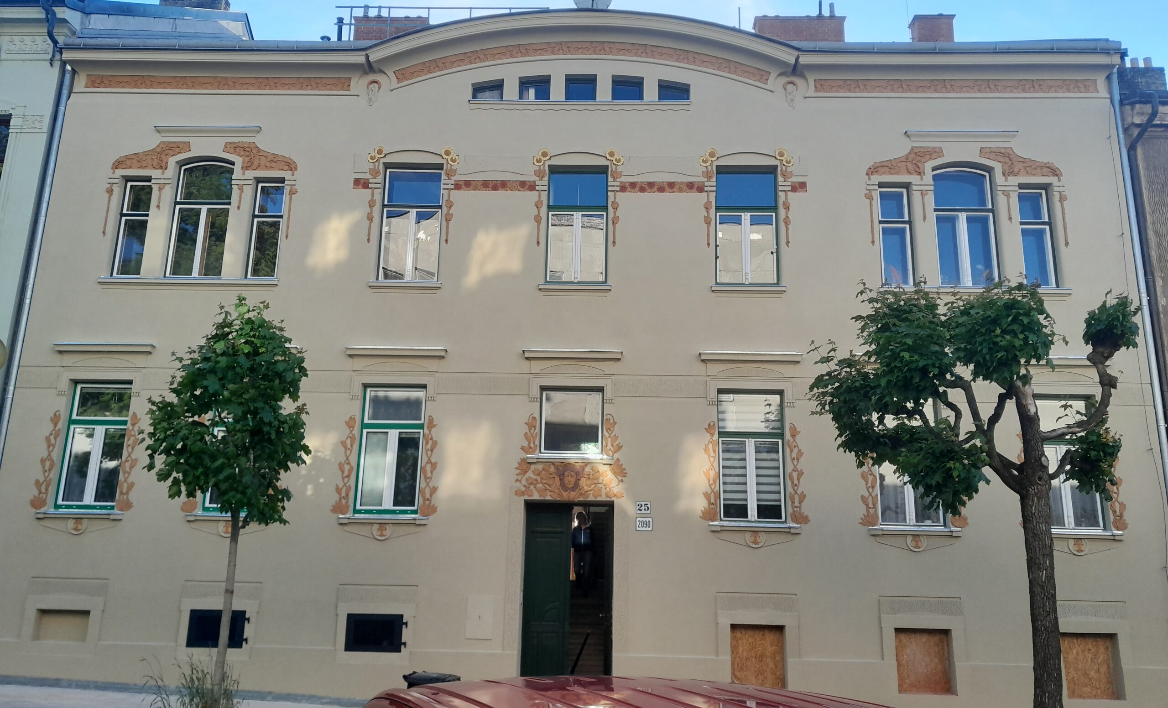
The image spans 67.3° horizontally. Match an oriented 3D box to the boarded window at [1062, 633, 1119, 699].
[{"bbox_3d":[7.512,4.653,13.073,0.805,0.955,0.120,1,-14,2],"label":"boarded window"}]

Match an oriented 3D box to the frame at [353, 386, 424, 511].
[{"bbox_3d":[-3.290,1.628,14.973,1.069,2.176,0.130,1,-13,2],"label":"frame"}]

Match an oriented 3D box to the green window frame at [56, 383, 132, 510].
[{"bbox_3d":[-8.435,1.578,15.123,1.029,2.167,0.130,1,-13,2],"label":"green window frame"}]

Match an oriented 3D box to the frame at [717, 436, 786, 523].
[{"bbox_3d":[2.646,1.970,13.800,1.026,1.335,0.100,1,-14,2],"label":"frame"}]

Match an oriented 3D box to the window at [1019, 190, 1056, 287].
[{"bbox_3d":[7.798,-1.996,15.050,0.535,1.785,0.140,1,-14,2],"label":"window"}]

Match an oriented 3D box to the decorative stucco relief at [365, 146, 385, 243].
[{"bbox_3d":[-3.701,-2.810,15.412,0.301,1.833,0.080,1,-14,2],"label":"decorative stucco relief"}]

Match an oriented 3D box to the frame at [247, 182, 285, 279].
[{"bbox_3d":[-5.624,-2.209,15.506,0.538,1.826,0.140,1,-14,2],"label":"frame"}]

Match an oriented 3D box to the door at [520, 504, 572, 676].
[{"bbox_3d":[-0.608,4.104,14.502,0.780,3.113,0.090,1,-13,2],"label":"door"}]

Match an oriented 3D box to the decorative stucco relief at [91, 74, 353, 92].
[{"bbox_3d":[-6.471,-4.803,15.546,4.781,0.343,0.070,1,-14,2],"label":"decorative stucco relief"}]

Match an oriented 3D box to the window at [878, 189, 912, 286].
[{"bbox_3d":[5.549,-2.074,15.587,0.539,1.816,0.120,1,-13,2],"label":"window"}]

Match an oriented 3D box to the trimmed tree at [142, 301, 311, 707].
[{"bbox_3d":[-4.228,1.585,10.225,1.941,4.726,1.900,1,-14,2],"label":"trimmed tree"}]

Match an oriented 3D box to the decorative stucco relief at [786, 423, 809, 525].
[{"bbox_3d":[3.324,1.857,13.658,0.353,1.559,0.060,1,-14,2],"label":"decorative stucco relief"}]

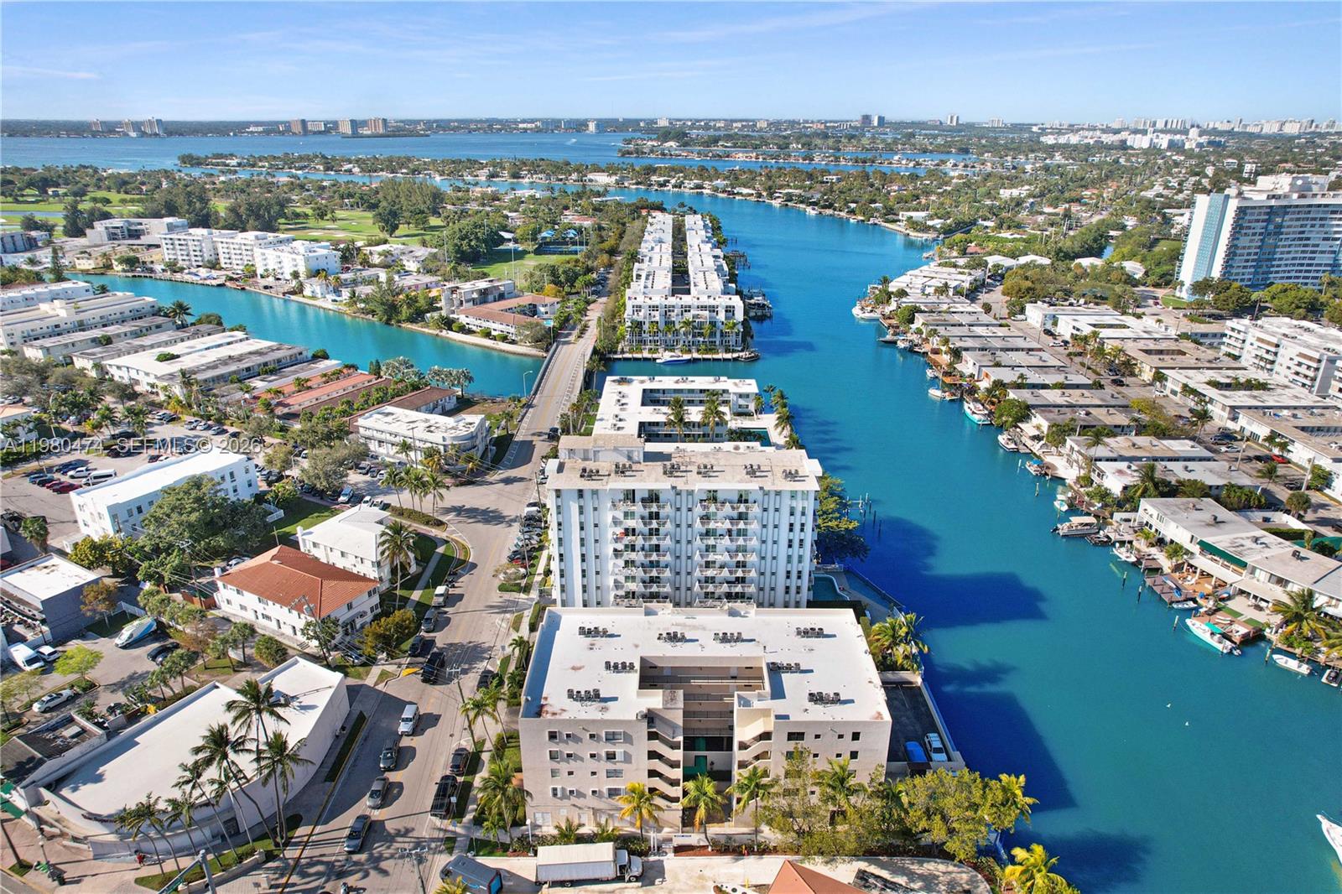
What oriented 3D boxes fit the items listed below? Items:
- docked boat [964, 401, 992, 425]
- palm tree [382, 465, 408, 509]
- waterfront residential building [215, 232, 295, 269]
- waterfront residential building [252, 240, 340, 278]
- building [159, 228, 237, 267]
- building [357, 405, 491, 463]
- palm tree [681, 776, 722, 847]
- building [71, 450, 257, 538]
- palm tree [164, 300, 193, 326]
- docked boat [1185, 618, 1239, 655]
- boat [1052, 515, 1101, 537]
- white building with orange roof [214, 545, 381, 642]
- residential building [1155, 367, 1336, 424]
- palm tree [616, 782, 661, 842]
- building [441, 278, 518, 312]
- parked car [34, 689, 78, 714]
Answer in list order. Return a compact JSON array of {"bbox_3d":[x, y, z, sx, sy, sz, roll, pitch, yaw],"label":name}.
[{"bbox_3d":[85.530,-10.016,230.455,4.200,4.400,14.200,-1,22,-3],"label":"docked boat"},{"bbox_3d":[-57.210,8.680,170.099,5.000,10.600,5.000,0,22,0],"label":"palm tree"},{"bbox_3d":[-233.670,-110.323,459.749,31.000,15.000,29.000,9,24,21],"label":"waterfront residential building"},{"bbox_3d":[-188.609,-92.858,417.104,43.500,14.600,20.500,15,26,33],"label":"waterfront residential building"},{"bbox_3d":[-269.658,-114.342,469.494,30.000,15.000,30.000,7,23,16],"label":"building"},{"bbox_3d":[-60.729,-2.531,202.791,31.500,7.300,18.500,10,24,23],"label":"building"},{"bbox_3d":[3.269,40.814,91.027,4.800,10.300,4.800,0,22,0],"label":"palm tree"},{"bbox_3d":[-100.924,10.299,165.831,13.300,10.600,28.400,13,25,29],"label":"building"},{"bbox_3d":[-189.793,-50.629,316.666,9.500,10.600,9.500,0,22,0],"label":"palm tree"},{"bbox_3d":[86.609,30.549,131.869,2.700,2.450,8.600,-8,23,-18],"label":"docked boat"},{"bbox_3d":[82.564,15.834,166.706,9.100,3.050,2.750,-5,23,-13],"label":"boat"},{"bbox_3d":[-61.454,23.798,135.872,24.900,8.100,11.900,12,25,27],"label":"white building with orange roof"},{"bbox_3d":[163.033,-14.335,234.798,30.000,5.900,34.500,0,22,0],"label":"residential building"},{"bbox_3d":[-3.664,41.047,91.882,5.000,9.200,5.000,0,22,0],"label":"palm tree"},{"bbox_3d":[-81.914,-64.195,352.255,12.300,10.300,28.000,15,26,33],"label":"building"},{"bbox_3d":[-86.681,35.593,115.310,1.830,1.470,4.750,15,26,32],"label":"parked car"}]

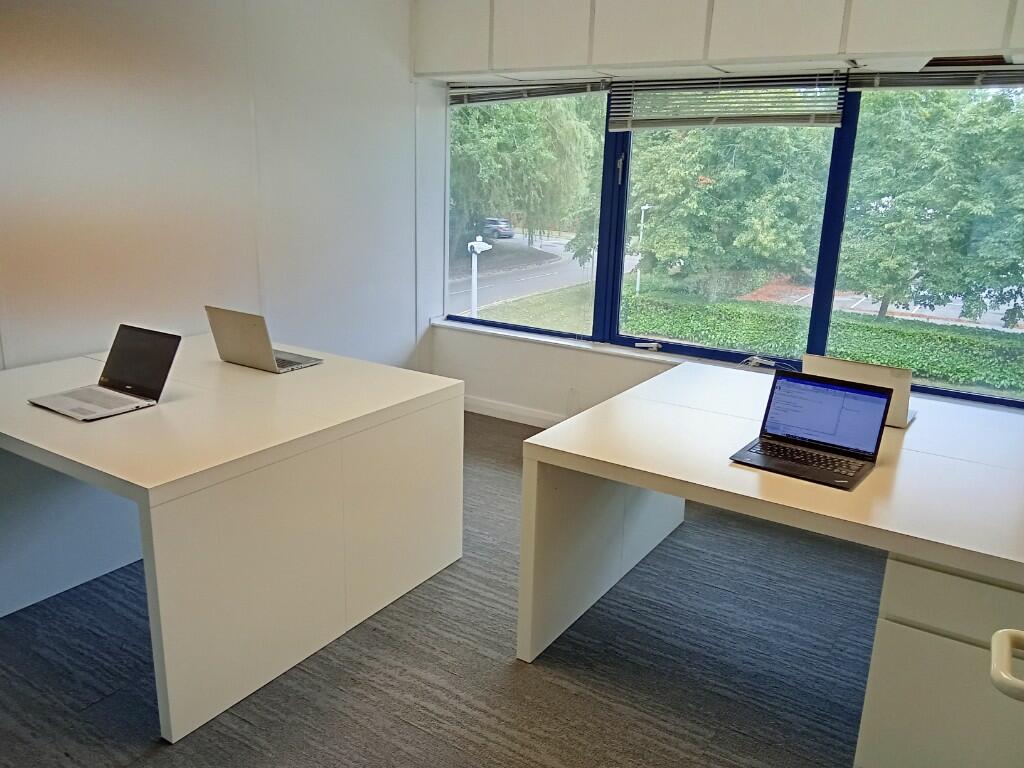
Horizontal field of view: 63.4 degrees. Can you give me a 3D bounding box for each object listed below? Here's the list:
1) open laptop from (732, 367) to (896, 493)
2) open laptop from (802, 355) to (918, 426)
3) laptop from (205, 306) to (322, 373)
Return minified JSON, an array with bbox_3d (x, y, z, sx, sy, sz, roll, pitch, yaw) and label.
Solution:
[{"bbox_3d":[0.842,0.120,2.332,0.333,0.215,0.305,13,19,35],"label":"open laptop"},{"bbox_3d":[1.183,0.003,2.803,0.332,0.215,0.299,12,18,32],"label":"open laptop"},{"bbox_3d":[-0.964,-0.189,3.234,0.319,0.230,0.287,11,18,29],"label":"laptop"}]

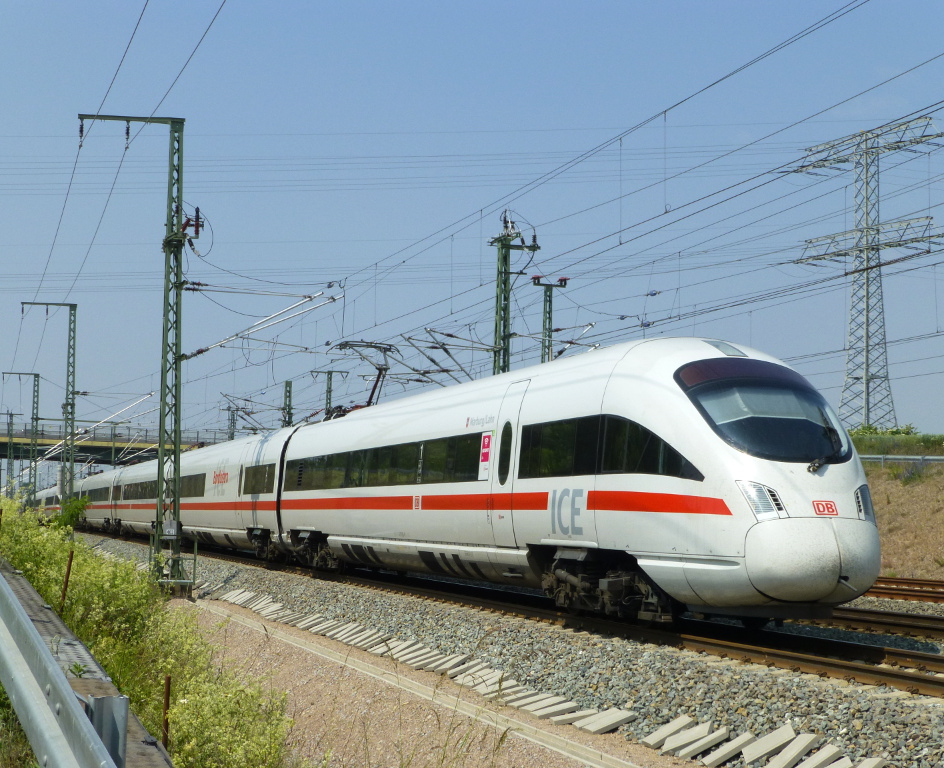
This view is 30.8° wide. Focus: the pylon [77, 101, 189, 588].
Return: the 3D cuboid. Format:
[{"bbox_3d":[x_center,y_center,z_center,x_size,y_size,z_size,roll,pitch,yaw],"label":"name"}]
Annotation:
[{"bbox_3d":[-8.697,-0.901,43.616,2.780,12.150,0.500,2,-4,-16],"label":"pylon"}]

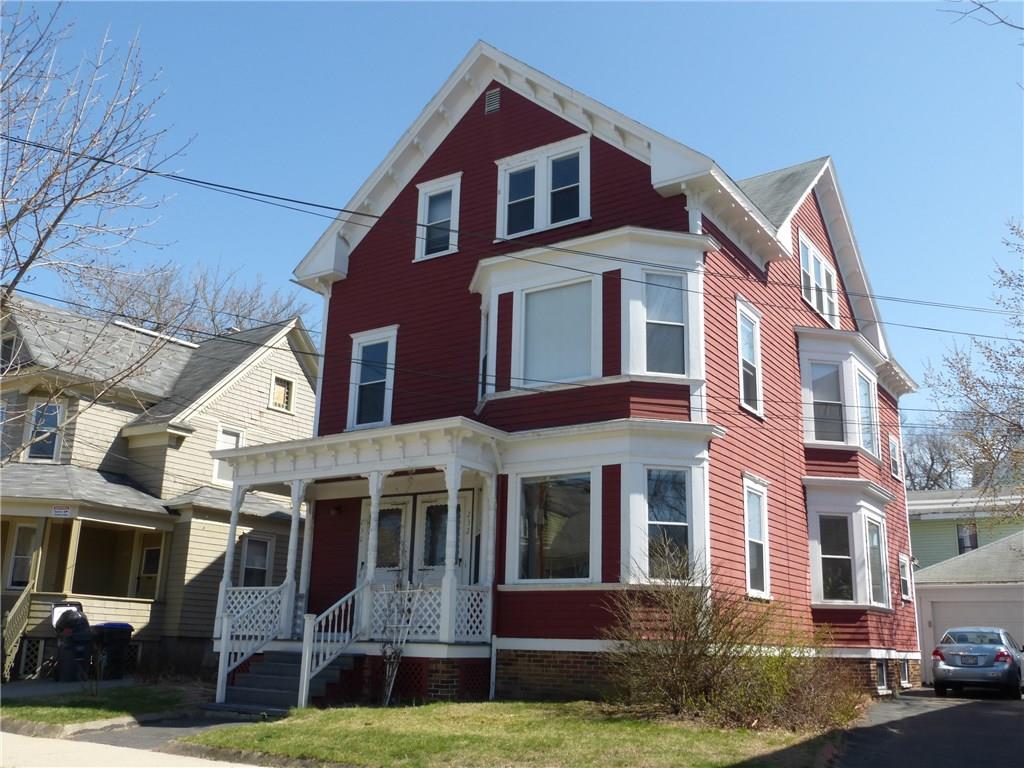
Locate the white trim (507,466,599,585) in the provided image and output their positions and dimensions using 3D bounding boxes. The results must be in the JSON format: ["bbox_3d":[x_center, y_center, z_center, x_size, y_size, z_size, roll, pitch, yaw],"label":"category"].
[{"bbox_3d":[0.604,2.134,13.719,1.632,1.691,0.117,-9,-19,33],"label":"white trim"}]

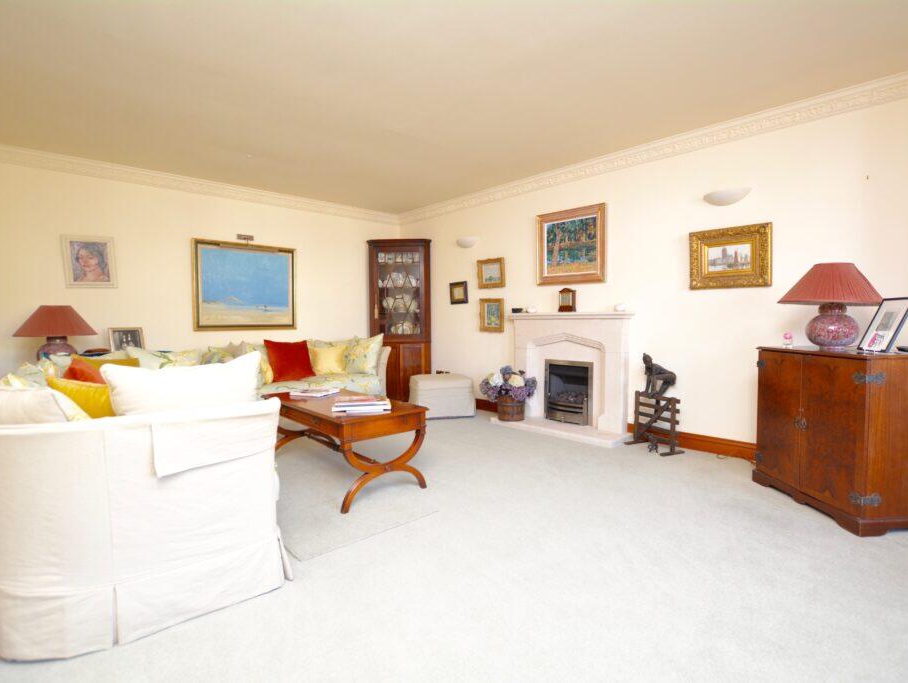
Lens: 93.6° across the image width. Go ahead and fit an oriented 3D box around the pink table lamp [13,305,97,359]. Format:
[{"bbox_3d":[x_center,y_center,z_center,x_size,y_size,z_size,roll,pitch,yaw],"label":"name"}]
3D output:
[{"bbox_3d":[-2.949,0.000,3.150,0.450,0.530,0.450,0,3,0],"label":"pink table lamp"}]

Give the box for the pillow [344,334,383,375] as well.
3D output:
[{"bbox_3d":[-1.007,0.145,4.750,0.440,0.440,0.160,0,-15,1],"label":"pillow"}]

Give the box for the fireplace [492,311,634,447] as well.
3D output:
[{"bbox_3d":[0.984,0.294,4.040,1.360,1.100,0.390,2,3,44],"label":"fireplace"}]

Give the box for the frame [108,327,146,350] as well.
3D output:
[{"bbox_3d":[-2.760,0.050,3.610,0.030,0.320,0.240,-14,-8,41],"label":"frame"}]

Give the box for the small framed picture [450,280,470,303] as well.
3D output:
[{"bbox_3d":[0.067,-0.580,5.145,0.287,0.264,0.030,2,3,44],"label":"small framed picture"}]

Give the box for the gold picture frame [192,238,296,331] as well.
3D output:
[{"bbox_3d":[-2.282,-0.599,4.732,1.045,0.942,0.050,-2,3,-38],"label":"gold picture frame"}]

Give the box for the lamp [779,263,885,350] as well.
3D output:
[{"bbox_3d":[2.162,-0.192,2.433,0.450,0.498,0.450,2,3,42],"label":"lamp"}]

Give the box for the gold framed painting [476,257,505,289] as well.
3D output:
[{"bbox_3d":[0.418,-0.762,4.795,0.393,0.330,0.035,2,3,44],"label":"gold framed painting"}]

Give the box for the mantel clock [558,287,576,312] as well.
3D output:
[{"bbox_3d":[1.075,-0.388,4.031,0.141,0.220,0.080,2,3,44],"label":"mantel clock"}]

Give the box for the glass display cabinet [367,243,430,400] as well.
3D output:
[{"bbox_3d":[-0.700,-0.260,5.581,0.780,2.040,0.480,0,3,2],"label":"glass display cabinet"}]

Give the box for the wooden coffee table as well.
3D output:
[{"bbox_3d":[-0.734,0.644,2.804,0.560,0.490,1.070,-2,3,-40],"label":"wooden coffee table"}]

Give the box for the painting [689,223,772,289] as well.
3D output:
[{"bbox_3d":[2.012,-0.604,3.117,0.502,0.435,0.055,2,4,44],"label":"painting"}]

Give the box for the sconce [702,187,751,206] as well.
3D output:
[{"bbox_3d":[1.968,-1.042,3.098,0.302,0.093,0.110,2,4,44],"label":"sconce"}]

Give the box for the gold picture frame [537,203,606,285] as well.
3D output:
[{"bbox_3d":[1.117,-0.904,4.103,0.722,0.704,0.050,2,3,44],"label":"gold picture frame"}]

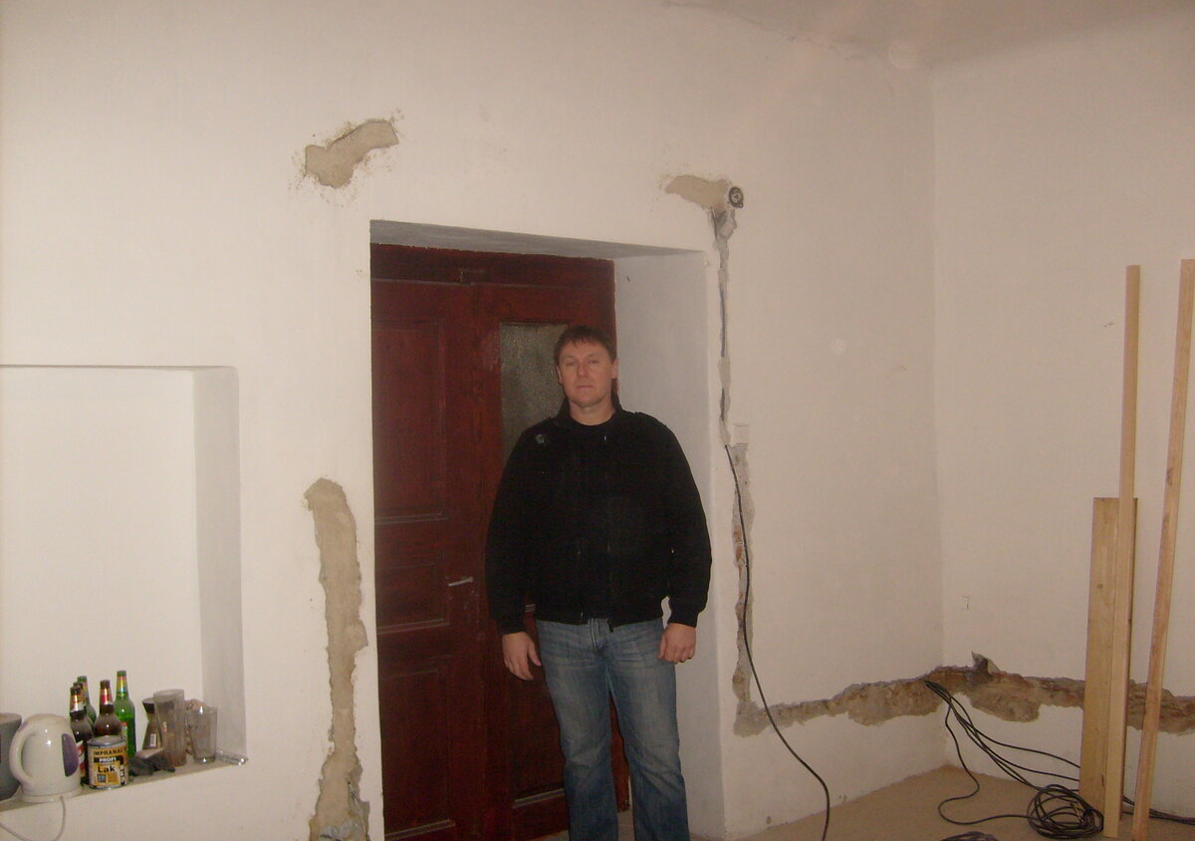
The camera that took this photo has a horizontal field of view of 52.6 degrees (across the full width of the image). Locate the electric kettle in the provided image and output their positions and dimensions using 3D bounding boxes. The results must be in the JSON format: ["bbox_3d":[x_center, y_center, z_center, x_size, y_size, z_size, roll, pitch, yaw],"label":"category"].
[{"bbox_3d":[-1.448,0.880,3.167,0.150,0.210,0.210,-1,0,27],"label":"electric kettle"}]

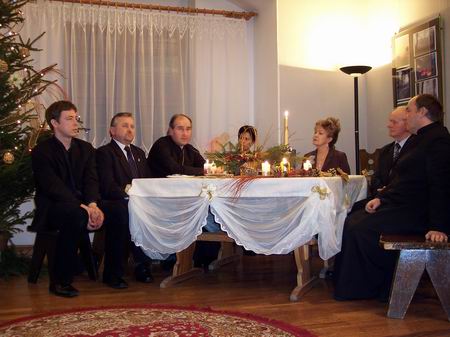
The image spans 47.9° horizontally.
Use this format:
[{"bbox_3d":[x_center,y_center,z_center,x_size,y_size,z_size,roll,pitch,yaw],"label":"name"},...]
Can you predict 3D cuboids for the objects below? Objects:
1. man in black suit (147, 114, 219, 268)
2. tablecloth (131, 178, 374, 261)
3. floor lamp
[{"bbox_3d":[-0.338,0.206,4.288,0.650,1.300,0.520,-1,-1,42],"label":"man in black suit"},{"bbox_3d":[0.294,0.330,4.004,1.440,0.520,1.490,-1,-1,25],"label":"tablecloth"},{"bbox_3d":[1.239,-0.056,4.751,0.305,1.800,0.305,-1,-1,0],"label":"floor lamp"}]

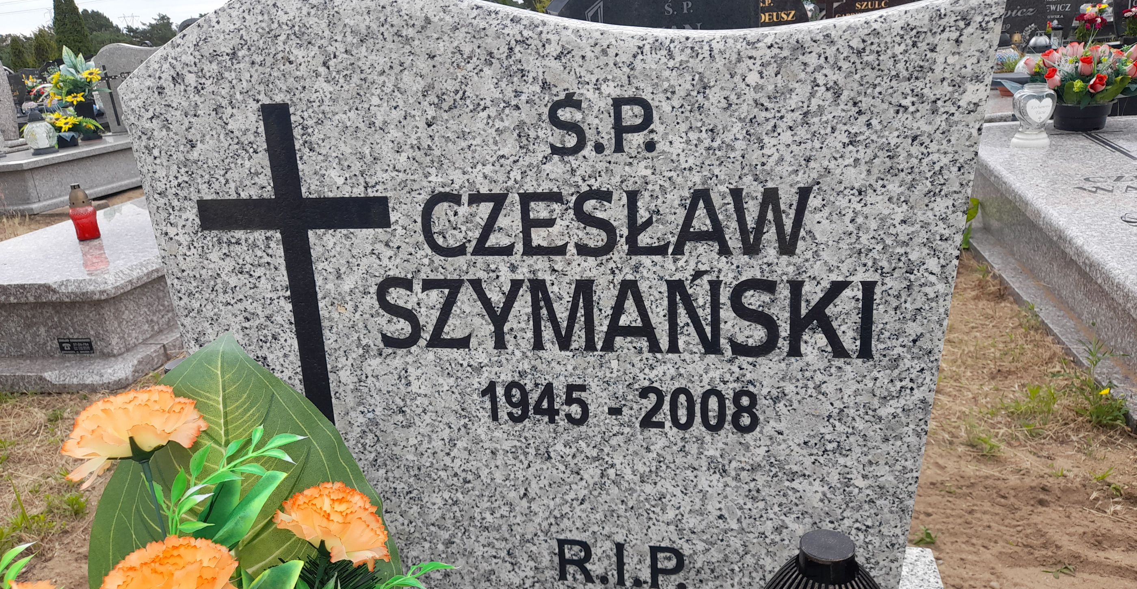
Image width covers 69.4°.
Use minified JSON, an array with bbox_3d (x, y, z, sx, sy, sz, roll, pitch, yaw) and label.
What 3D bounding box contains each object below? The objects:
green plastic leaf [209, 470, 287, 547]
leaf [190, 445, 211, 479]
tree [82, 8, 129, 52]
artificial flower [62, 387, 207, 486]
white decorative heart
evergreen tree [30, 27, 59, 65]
[{"bbox_3d":[-0.204,0.137,0.525,0.026,0.068,0.014,47,9,16],"label":"green plastic leaf"},{"bbox_3d":[-0.225,0.103,0.502,0.010,0.025,0.006,32,11,3],"label":"leaf"},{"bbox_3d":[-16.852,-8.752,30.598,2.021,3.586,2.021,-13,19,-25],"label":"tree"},{"bbox_3d":[-0.265,0.084,0.500,0.086,0.055,0.080,-14,10,-29],"label":"artificial flower"},{"bbox_3d":[1.486,-0.579,2.600,0.092,0.088,0.012,0,19,13],"label":"white decorative heart"},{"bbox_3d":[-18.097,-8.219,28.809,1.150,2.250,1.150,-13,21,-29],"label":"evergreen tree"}]

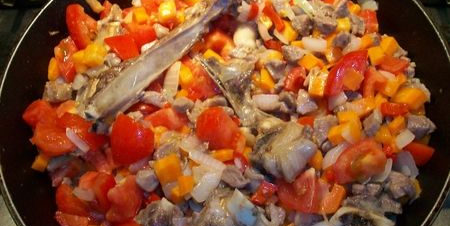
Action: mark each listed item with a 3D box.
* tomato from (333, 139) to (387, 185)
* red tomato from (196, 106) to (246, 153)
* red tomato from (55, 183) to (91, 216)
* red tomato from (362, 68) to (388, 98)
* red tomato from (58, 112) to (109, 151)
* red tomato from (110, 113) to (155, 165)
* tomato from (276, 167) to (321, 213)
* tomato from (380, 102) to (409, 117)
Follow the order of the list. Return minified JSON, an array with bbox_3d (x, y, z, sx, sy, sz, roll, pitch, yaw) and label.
[{"bbox_3d":[0.086,0.031,0.284,0.035,0.025,0.030,-1,59,2],"label":"tomato"},{"bbox_3d":[-0.002,0.011,0.298,0.034,0.028,0.031,-1,59,2],"label":"red tomato"},{"bbox_3d":[-0.101,0.057,0.293,0.024,0.020,0.022,-1,59,2],"label":"red tomato"},{"bbox_3d":[0.108,-0.022,0.317,0.021,0.020,0.023,-1,59,2],"label":"red tomato"},{"bbox_3d":[-0.100,0.013,0.314,0.034,0.024,0.027,-1,59,2],"label":"red tomato"},{"bbox_3d":[-0.063,0.017,0.301,0.030,0.028,0.034,-1,59,2],"label":"red tomato"},{"bbox_3d":[0.046,0.048,0.280,0.030,0.023,0.028,-1,59,2],"label":"tomato"},{"bbox_3d":[0.117,-0.002,0.305,0.019,0.010,0.010,-1,59,2],"label":"tomato"}]

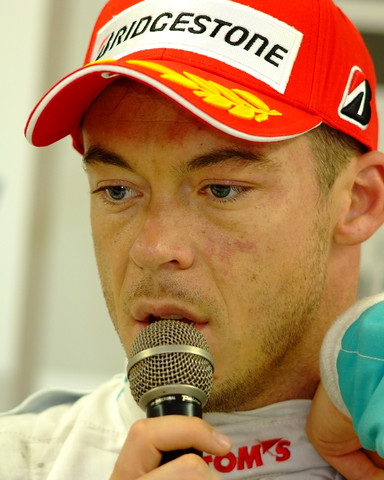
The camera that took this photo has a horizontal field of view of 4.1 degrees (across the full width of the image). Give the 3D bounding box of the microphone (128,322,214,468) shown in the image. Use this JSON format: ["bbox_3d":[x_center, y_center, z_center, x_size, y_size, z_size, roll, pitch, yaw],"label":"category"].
[{"bbox_3d":[-0.009,0.131,3.070,0.050,0.185,0.050,-3,-26,-1],"label":"microphone"}]

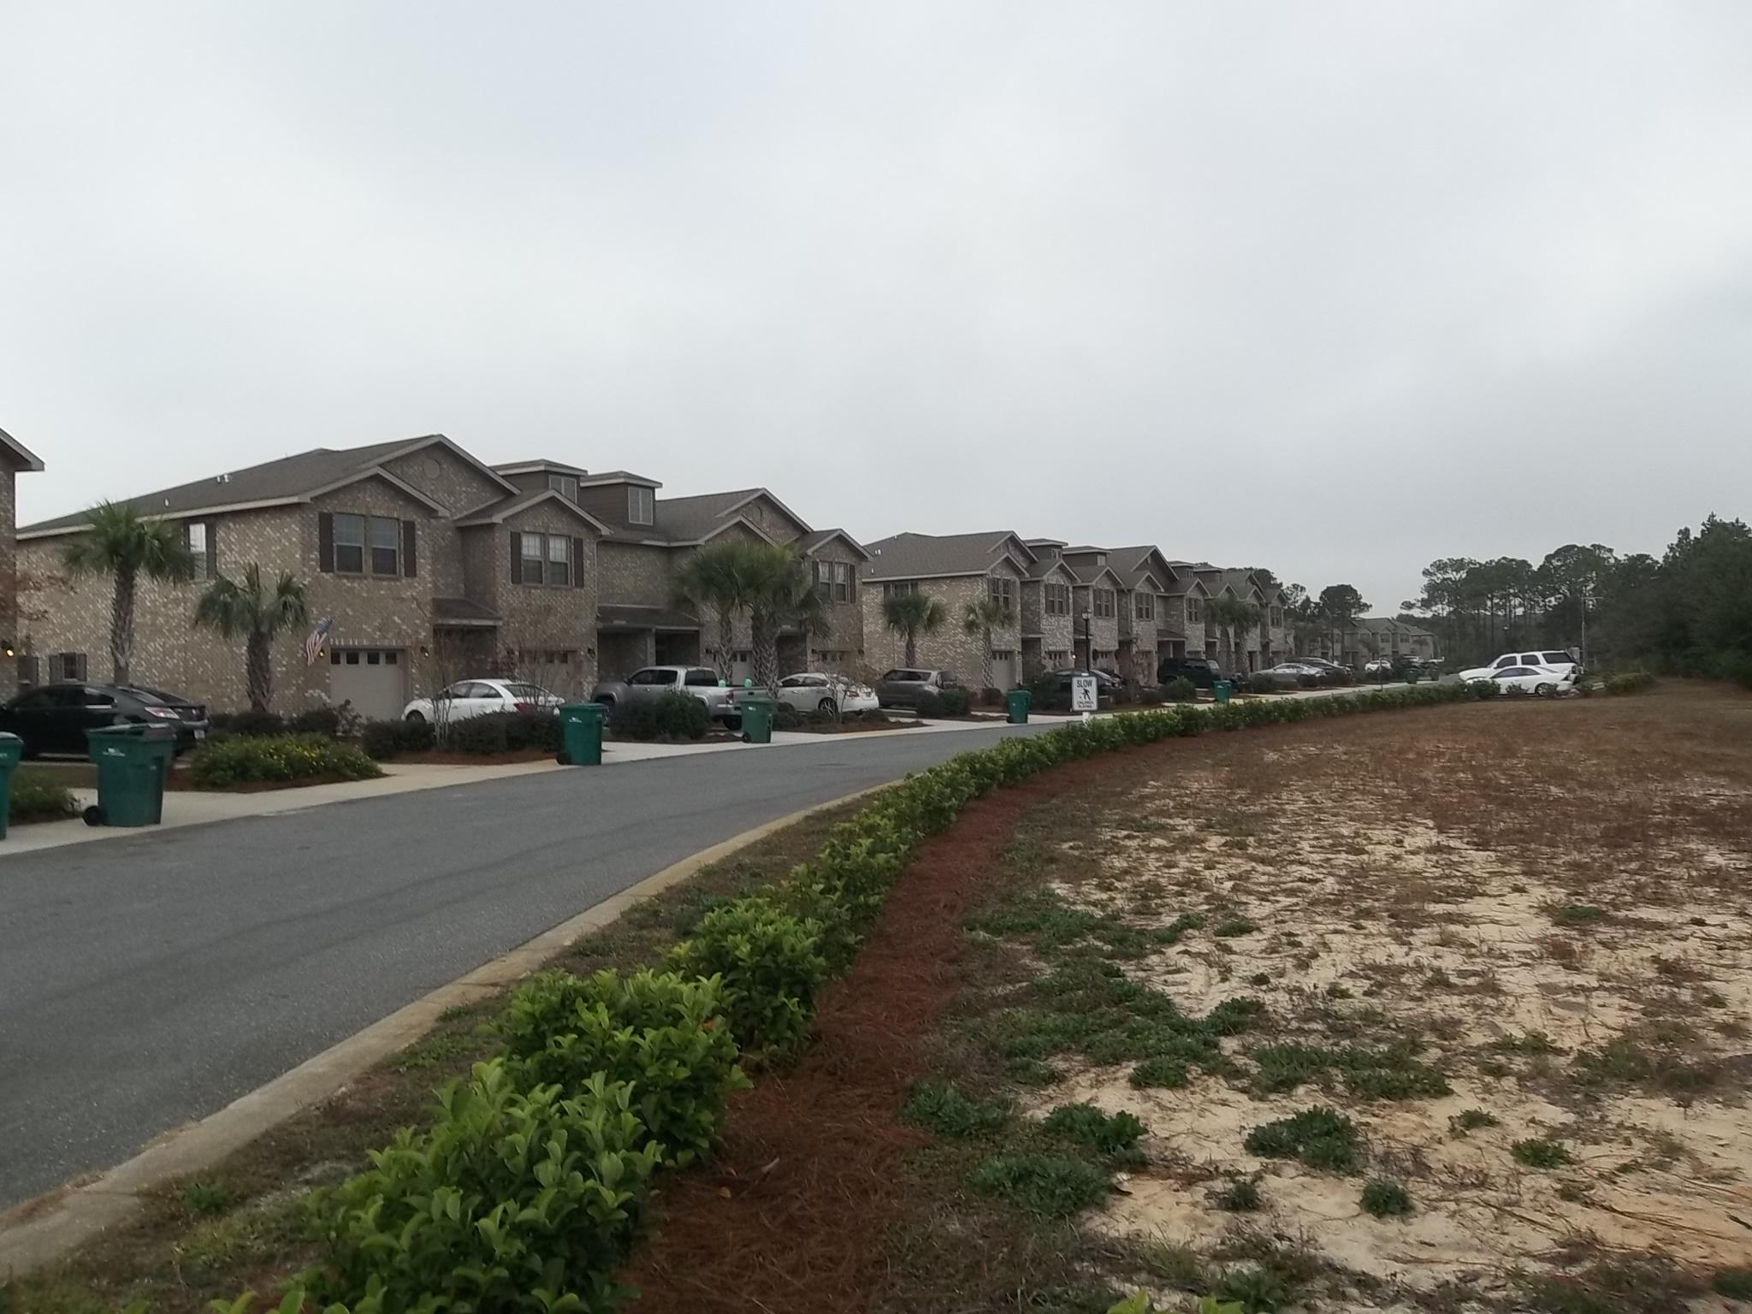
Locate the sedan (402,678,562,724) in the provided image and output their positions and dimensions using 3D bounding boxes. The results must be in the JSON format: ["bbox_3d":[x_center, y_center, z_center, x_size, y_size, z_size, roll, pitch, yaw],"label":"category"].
[{"bbox_3d":[-10.108,1.298,35.205,4.750,1.450,1.800,-1,-1,32],"label":"sedan"}]

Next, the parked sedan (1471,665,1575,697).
[{"bbox_3d":[28.808,1.079,61.000,4.550,1.390,1.750,-4,-2,28],"label":"parked sedan"}]

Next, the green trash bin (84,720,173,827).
[{"bbox_3d":[-8.406,1.356,15.400,0.760,1.100,0.630,-1,-1,11],"label":"green trash bin"}]

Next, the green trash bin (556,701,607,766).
[{"bbox_3d":[-5.328,1.404,24.800,0.760,1.110,0.630,-1,-1,24],"label":"green trash bin"}]

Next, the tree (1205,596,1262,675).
[{"bbox_3d":[22.961,-1.008,88.000,3.600,5.800,3.300,-1,-1,15],"label":"tree"}]

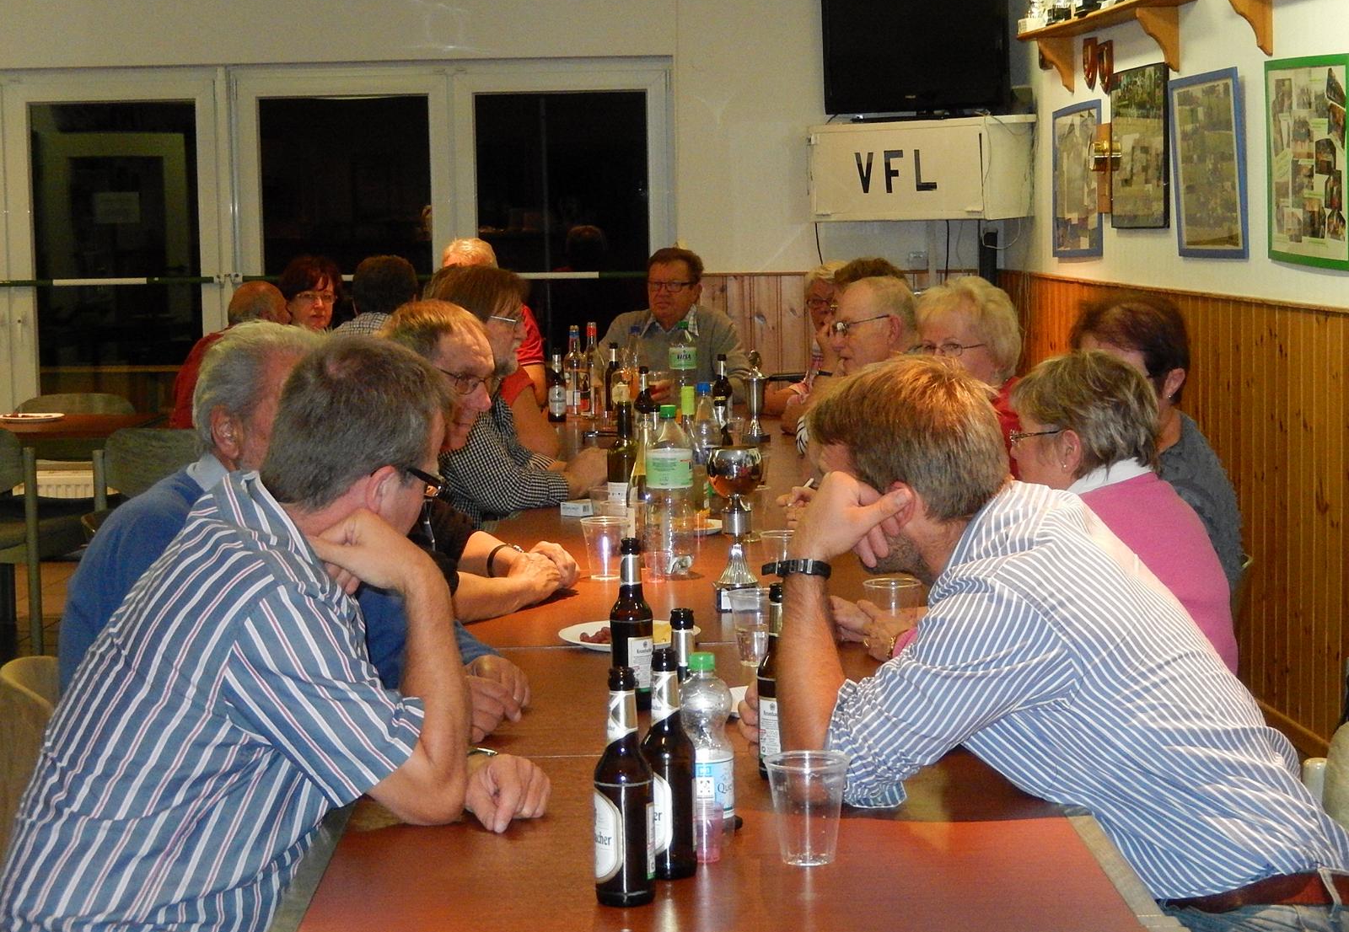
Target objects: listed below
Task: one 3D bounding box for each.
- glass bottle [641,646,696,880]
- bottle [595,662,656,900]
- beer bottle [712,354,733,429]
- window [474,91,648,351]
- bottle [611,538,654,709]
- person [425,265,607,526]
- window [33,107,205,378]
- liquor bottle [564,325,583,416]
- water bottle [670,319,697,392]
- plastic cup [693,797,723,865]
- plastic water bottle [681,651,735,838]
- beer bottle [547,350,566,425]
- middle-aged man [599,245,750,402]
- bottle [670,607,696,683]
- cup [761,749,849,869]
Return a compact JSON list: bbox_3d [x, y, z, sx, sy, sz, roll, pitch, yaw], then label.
[{"bbox_3d":[-0.007,0.314,2.995,0.061,0.237,0.061,-1,5,0],"label":"glass bottle"},{"bbox_3d":[-0.052,0.325,2.883,0.061,0.237,0.061,-1,5,0],"label":"bottle"},{"bbox_3d":[0.159,-0.250,9.320,0.062,0.236,0.062,-1,5,0],"label":"beer bottle"},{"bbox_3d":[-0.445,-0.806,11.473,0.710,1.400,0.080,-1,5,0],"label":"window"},{"bbox_3d":[-0.059,0.220,4.012,0.061,0.236,0.061,-1,5,0],"label":"bottle"},{"bbox_3d":[-0.457,0.211,6.494,0.640,1.320,0.520,0,5,3],"label":"person"},{"bbox_3d":[-2.368,-0.878,12.115,0.709,1.344,0.060,-1,5,-1],"label":"window"},{"bbox_3d":[-0.353,-0.340,10.099,0.075,0.316,0.075,-1,5,-2],"label":"liquor bottle"},{"bbox_3d":[0.033,-0.317,9.359,0.089,0.320,0.089,-1,5,0],"label":"water bottle"},{"bbox_3d":[0.033,0.393,3.051,0.039,0.060,0.039,-1,5,0],"label":"plastic cup"},{"bbox_3d":[0.037,0.312,3.192,0.064,0.202,0.064,-1,5,0],"label":"plastic water bottle"},{"bbox_3d":[-0.402,-0.271,9.799,0.061,0.236,0.061,-1,5,-2],"label":"beer bottle"},{"bbox_3d":[-0.001,-0.061,9.482,0.540,1.320,0.560,0,5,3],"label":"middle-aged man"},{"bbox_3d":[0.012,0.282,3.276,0.061,0.236,0.061,-1,5,0],"label":"bottle"},{"bbox_3d":[0.141,0.365,3.018,0.091,0.110,0.091,-1,5,0],"label":"cup"}]

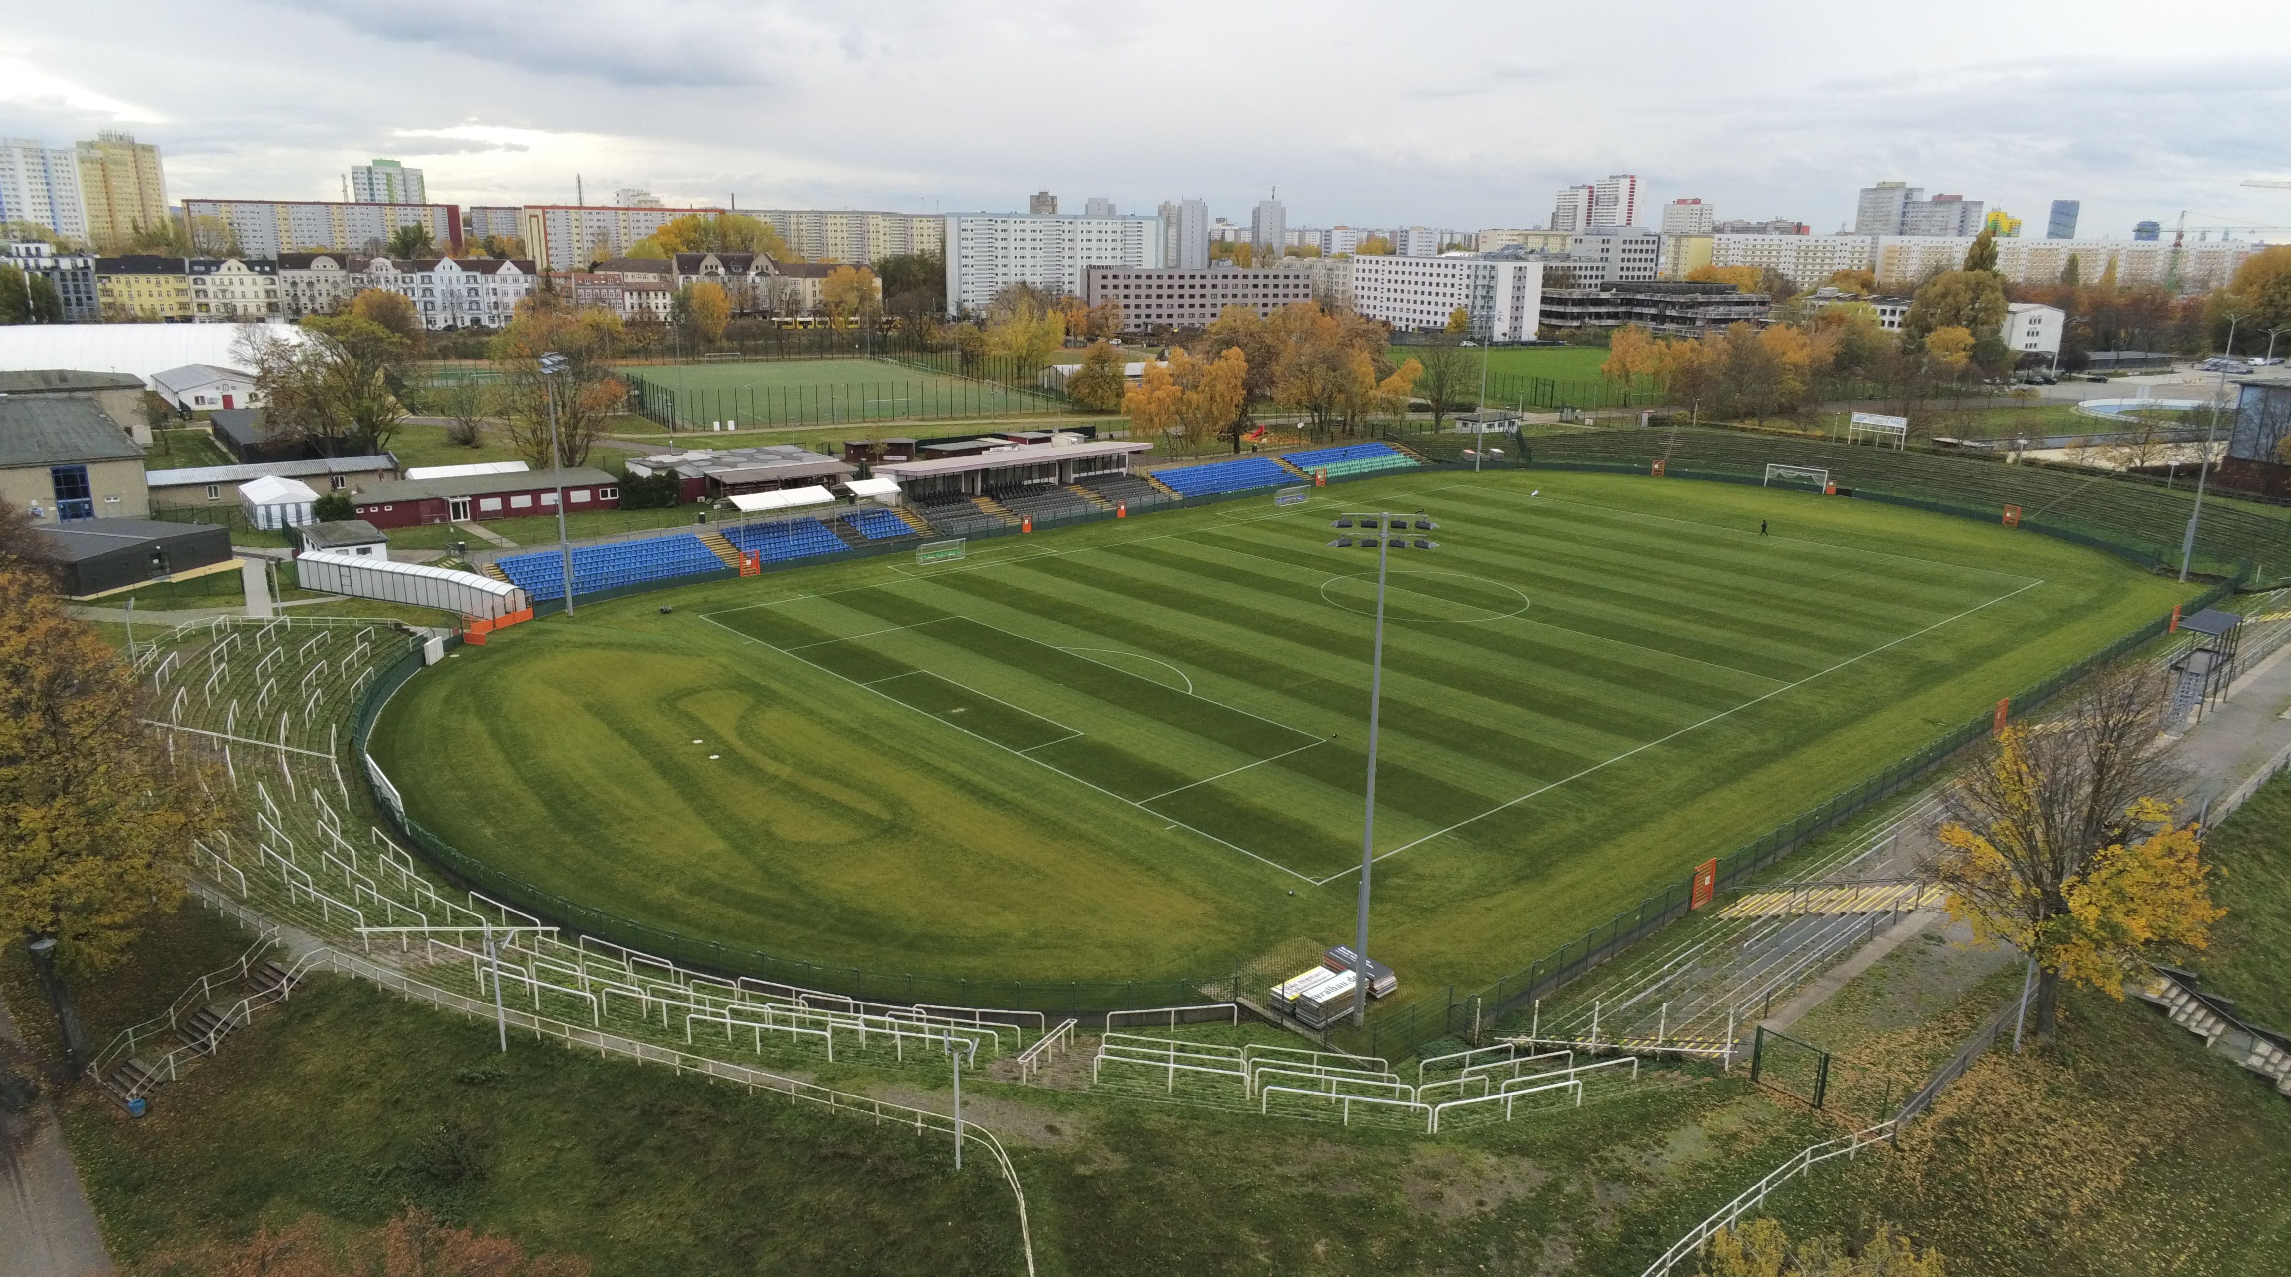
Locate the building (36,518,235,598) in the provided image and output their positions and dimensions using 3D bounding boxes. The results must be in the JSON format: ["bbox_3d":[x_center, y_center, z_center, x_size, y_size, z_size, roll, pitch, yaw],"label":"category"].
[{"bbox_3d":[-91.625,-7.329,132.931,14.020,2.950,14.785,6,17,16],"label":"building"}]

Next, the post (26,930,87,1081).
[{"bbox_3d":[-41.032,13.763,57.349,0.800,6.016,0.800,-11,20,-37],"label":"post"}]

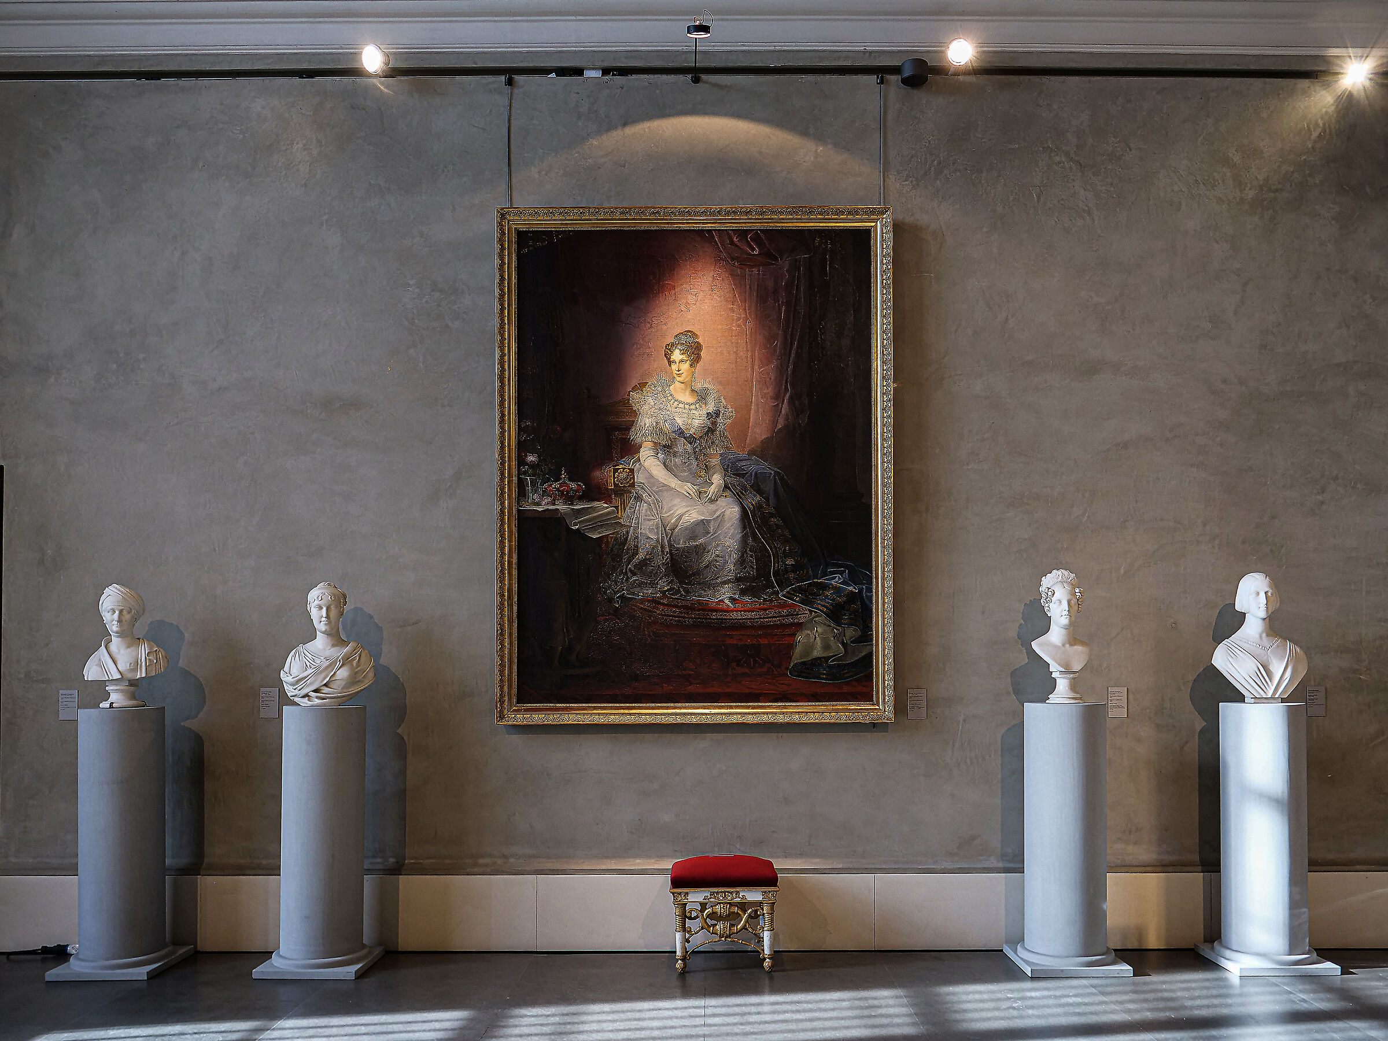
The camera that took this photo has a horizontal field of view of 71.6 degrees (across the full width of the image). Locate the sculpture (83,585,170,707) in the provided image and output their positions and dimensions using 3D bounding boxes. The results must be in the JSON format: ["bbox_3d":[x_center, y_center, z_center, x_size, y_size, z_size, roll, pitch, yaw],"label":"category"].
[{"bbox_3d":[-2.754,0.607,4.660,0.385,0.590,0.260,0,-4,-7],"label":"sculpture"}]

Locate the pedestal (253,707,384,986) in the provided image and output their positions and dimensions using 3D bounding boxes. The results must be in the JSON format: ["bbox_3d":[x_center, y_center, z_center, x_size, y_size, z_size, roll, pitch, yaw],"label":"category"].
[{"bbox_3d":[-1.696,1.450,4.400,0.425,1.165,0.425,0,-1,0],"label":"pedestal"}]

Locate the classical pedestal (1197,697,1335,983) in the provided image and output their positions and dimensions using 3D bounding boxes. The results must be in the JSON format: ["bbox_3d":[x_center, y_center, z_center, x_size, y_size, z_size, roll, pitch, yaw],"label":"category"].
[{"bbox_3d":[2.758,1.508,4.640,0.455,1.200,0.430,0,-4,0],"label":"classical pedestal"}]

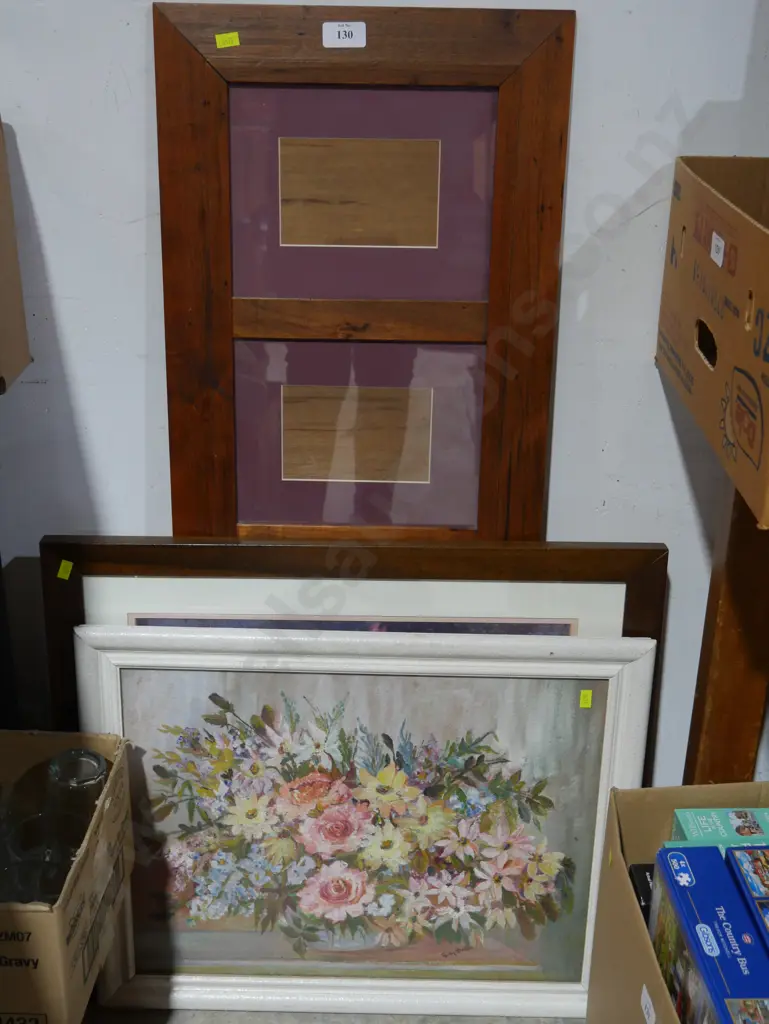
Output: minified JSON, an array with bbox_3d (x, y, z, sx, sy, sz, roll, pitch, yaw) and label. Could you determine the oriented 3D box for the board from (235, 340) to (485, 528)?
[{"bbox_3d":[-0.025,-0.076,1.299,0.248,0.196,0.006,1,19,0],"label":"board"}]

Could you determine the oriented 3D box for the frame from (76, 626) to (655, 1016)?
[{"bbox_3d":[-0.024,0.345,1.398,0.588,0.470,0.027,1,19,0],"label":"frame"}]

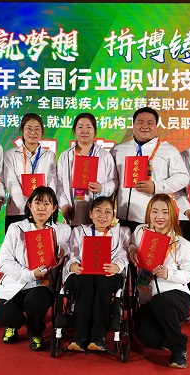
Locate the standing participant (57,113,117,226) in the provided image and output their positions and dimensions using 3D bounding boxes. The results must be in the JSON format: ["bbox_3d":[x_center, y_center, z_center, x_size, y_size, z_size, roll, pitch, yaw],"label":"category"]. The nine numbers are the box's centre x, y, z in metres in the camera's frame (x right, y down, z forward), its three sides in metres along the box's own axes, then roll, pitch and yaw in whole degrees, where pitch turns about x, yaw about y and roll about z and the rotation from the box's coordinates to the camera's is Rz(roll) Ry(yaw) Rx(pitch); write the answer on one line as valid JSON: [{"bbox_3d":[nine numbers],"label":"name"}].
[{"bbox_3d":[-0.060,0.247,3.080,0.480,1.680,0.370,1,-1,2],"label":"standing participant"}]

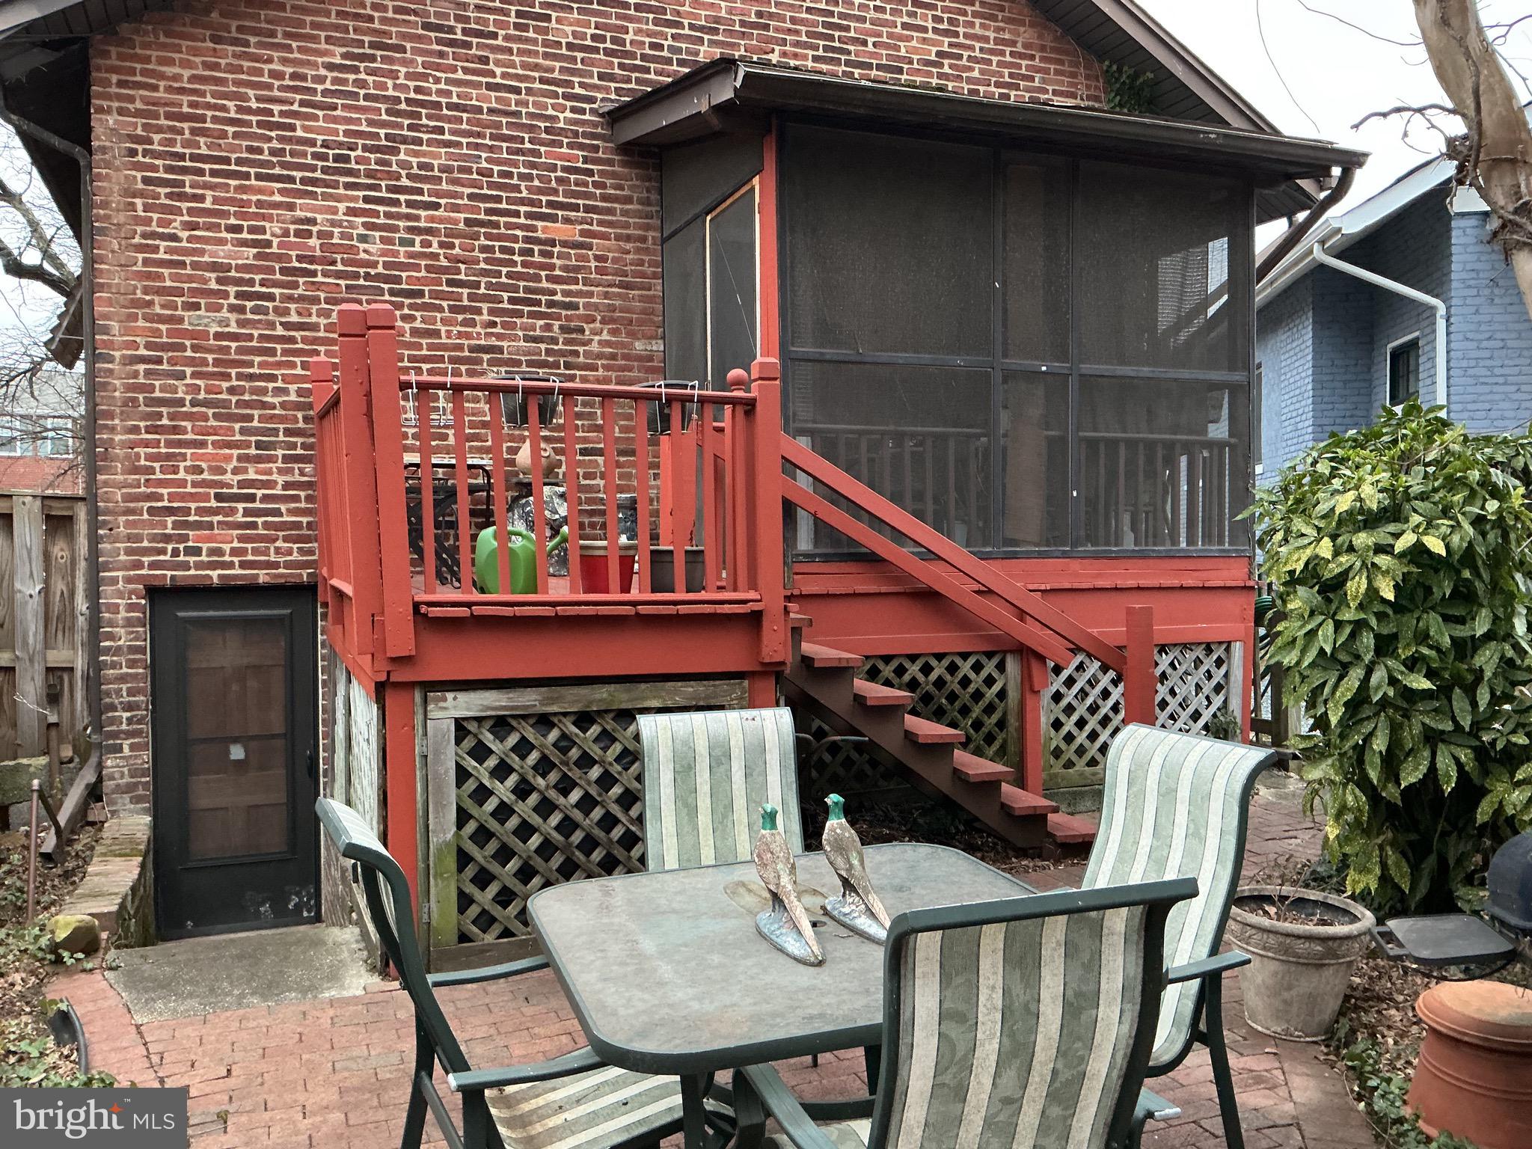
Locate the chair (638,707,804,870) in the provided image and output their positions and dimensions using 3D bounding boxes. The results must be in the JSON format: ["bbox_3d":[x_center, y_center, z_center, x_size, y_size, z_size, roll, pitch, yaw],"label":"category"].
[{"bbox_3d":[-0.017,0.924,3.780,0.590,0.970,0.680,-1,1,-24],"label":"chair"}]

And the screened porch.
[{"bbox_3d":[1.163,-1.460,7.387,3.631,2.746,2.237,-1,1,-21],"label":"screened porch"}]

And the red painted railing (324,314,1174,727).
[{"bbox_3d":[-0.427,0.092,6.142,3.092,1.993,3.285,-1,1,-21],"label":"red painted railing"}]

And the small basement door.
[{"bbox_3d":[-2.901,1.012,7.057,0.852,1.899,0.081,-1,1,-21],"label":"small basement door"}]

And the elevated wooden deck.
[{"bbox_3d":[0.413,0.179,6.511,4.882,2.187,3.366,-1,1,-21],"label":"elevated wooden deck"}]

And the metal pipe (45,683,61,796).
[{"bbox_3d":[-3.684,0.894,6.656,0.065,0.704,0.065,-1,1,-21],"label":"metal pipe"}]

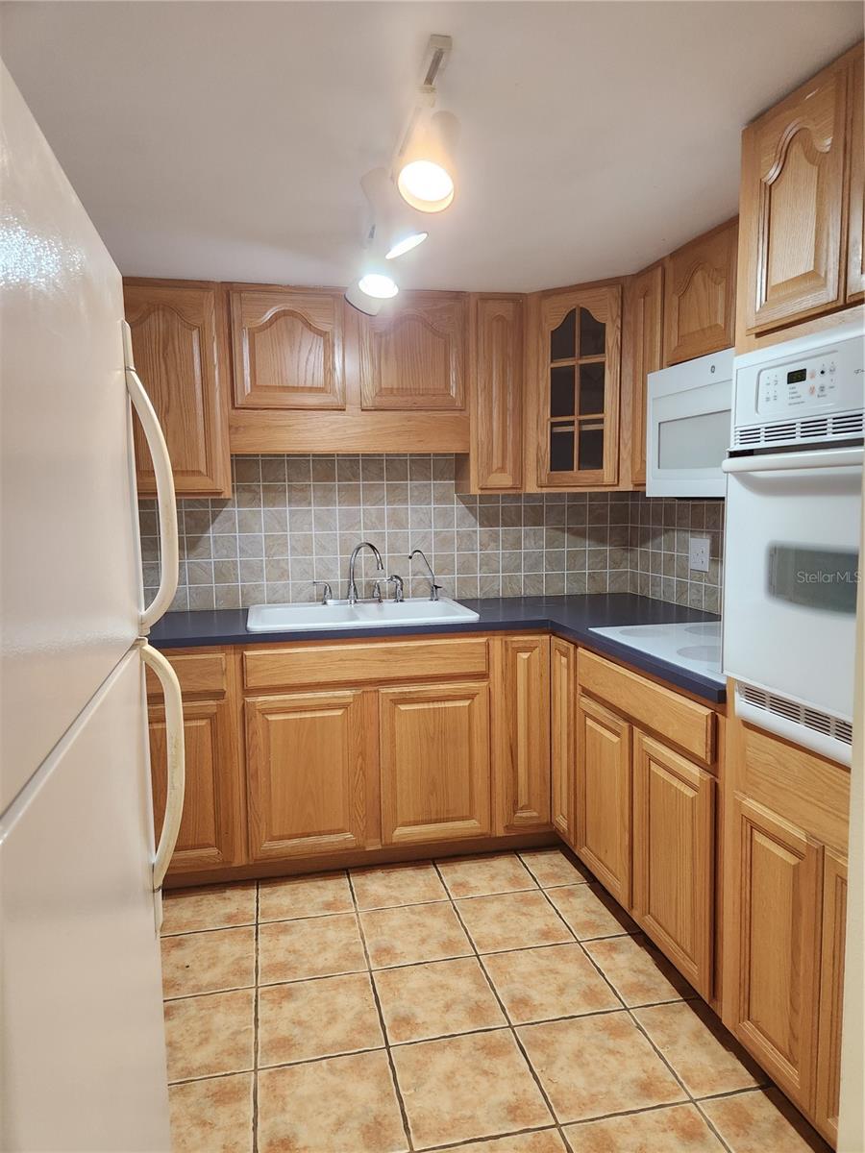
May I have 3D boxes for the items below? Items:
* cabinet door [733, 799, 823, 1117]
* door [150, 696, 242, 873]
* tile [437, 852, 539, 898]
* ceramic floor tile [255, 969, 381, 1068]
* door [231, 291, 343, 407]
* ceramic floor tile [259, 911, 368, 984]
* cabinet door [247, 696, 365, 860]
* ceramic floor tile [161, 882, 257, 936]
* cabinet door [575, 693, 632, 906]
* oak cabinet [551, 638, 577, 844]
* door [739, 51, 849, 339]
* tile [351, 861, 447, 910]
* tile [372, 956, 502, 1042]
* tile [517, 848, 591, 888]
[{"bbox_3d":[0.735,0.792,1.646,0.021,0.562,0.271,-2,6,-12],"label":"cabinet door"},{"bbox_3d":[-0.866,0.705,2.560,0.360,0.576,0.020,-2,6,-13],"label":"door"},{"bbox_3d":[0.191,1.085,2.779,0.307,0.011,0.295,-2,6,-12],"label":"tile"},{"bbox_3d":[-0.298,1.157,2.010,0.307,0.010,0.307,-2,6,-12],"label":"ceramic floor tile"},{"bbox_3d":[-0.527,-0.834,2.837,0.408,0.423,0.021,-2,6,-12],"label":"door"},{"bbox_3d":[-0.369,1.137,2.338,0.307,0.011,0.307,-2,6,-12],"label":"ceramic floor tile"},{"bbox_3d":[-0.439,0.691,2.682,0.400,0.573,0.021,-2,6,-12],"label":"cabinet door"},{"bbox_3d":[-0.750,1.118,2.581,0.307,0.011,0.303,-2,6,-12],"label":"ceramic floor tile"},{"bbox_3d":[0.550,0.699,2.461,0.021,0.573,0.389,-2,6,-12],"label":"cabinet door"},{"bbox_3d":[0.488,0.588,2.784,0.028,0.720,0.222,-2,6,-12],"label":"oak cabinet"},{"bbox_3d":[0.712,-0.706,1.491,0.021,0.393,0.277,-2,6,-12],"label":"door"},{"bbox_3d":[-0.122,1.086,2.693,0.307,0.010,0.297,-2,6,-12],"label":"tile"},{"bbox_3d":[0.013,1.146,2.078,0.307,0.010,0.307,-2,6,-12],"label":"tile"},{"bbox_3d":[0.430,1.053,2.747,0.165,0.010,0.245,-2,6,-12],"label":"tile"}]

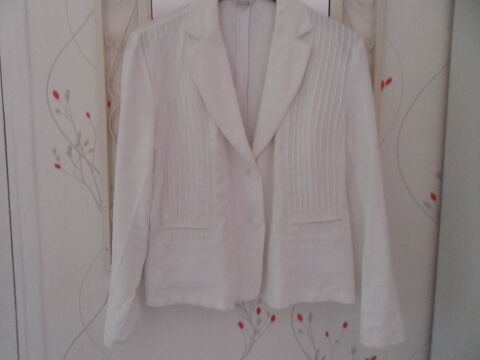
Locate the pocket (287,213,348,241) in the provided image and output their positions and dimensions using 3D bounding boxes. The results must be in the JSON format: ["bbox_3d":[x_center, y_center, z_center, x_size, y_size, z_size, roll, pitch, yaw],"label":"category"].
[{"bbox_3d":[0.155,0.093,0.715,0.112,0.050,0.012,0,6,-5],"label":"pocket"}]

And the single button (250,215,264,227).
[{"bbox_3d":[0.034,0.080,0.710,0.022,0.021,0.005,0,6,0],"label":"single button"}]

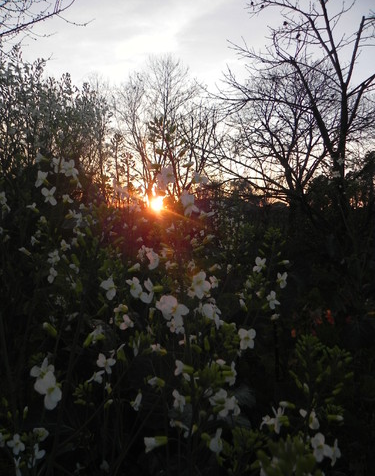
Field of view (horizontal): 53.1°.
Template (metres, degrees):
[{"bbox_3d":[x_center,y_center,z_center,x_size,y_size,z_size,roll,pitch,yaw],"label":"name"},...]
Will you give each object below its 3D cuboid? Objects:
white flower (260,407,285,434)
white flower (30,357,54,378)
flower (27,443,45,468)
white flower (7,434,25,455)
[{"bbox_3d":[0.091,0.196,0.403,0.022,0.029,0.026,-3,6,-30],"label":"white flower"},{"bbox_3d":[-0.162,0.147,0.419,0.027,0.028,0.016,1,5,12],"label":"white flower"},{"bbox_3d":[-0.170,0.243,0.419,0.016,0.029,0.025,4,6,41],"label":"flower"},{"bbox_3d":[-0.243,0.292,0.531,0.026,0.029,0.013,0,5,-6],"label":"white flower"}]

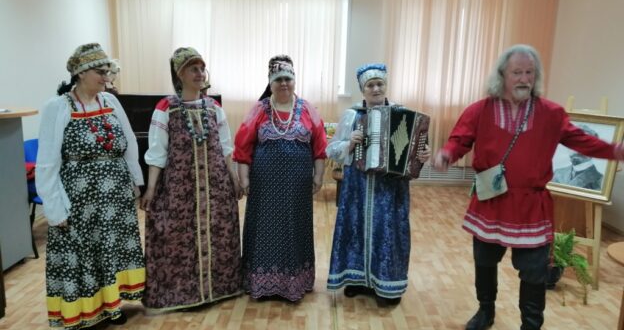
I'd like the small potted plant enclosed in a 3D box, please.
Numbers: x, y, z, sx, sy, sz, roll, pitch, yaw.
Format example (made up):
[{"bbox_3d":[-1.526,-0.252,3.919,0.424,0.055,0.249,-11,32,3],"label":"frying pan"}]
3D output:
[{"bbox_3d":[1.848,0.691,3.451,0.420,0.440,0.380,2,11,0],"label":"small potted plant"}]

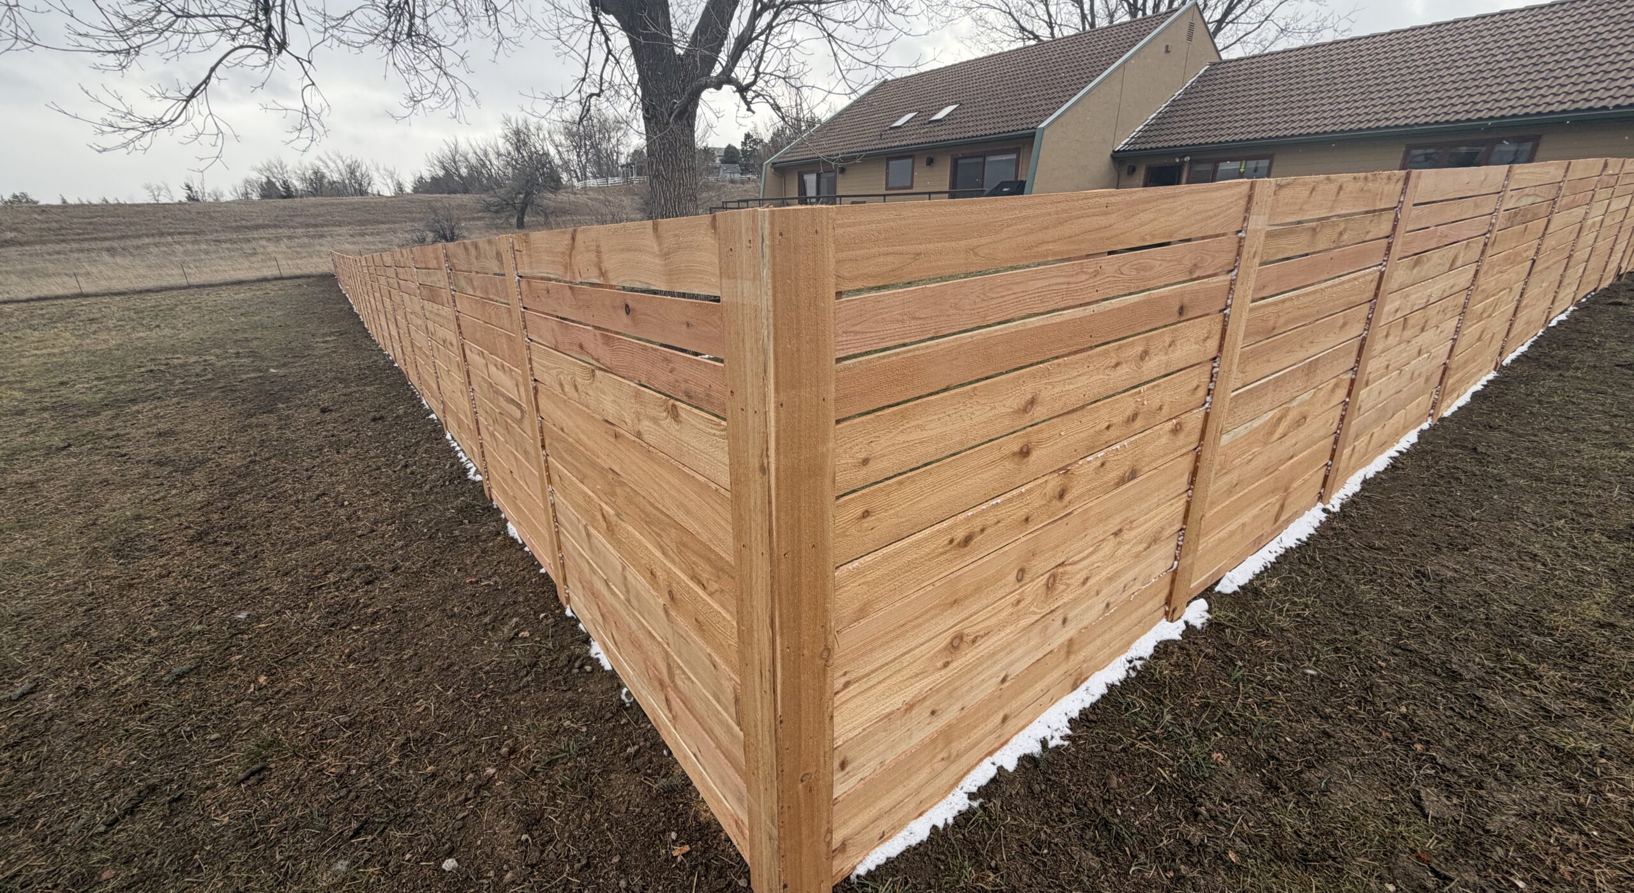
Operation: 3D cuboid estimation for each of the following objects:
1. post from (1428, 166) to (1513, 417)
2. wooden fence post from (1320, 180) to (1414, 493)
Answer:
[{"bbox_3d":[3.901,-0.871,3.994,0.133,1.515,0.090,-14,24,-34],"label":"post"},{"bbox_3d":[2.451,-0.442,2.999,0.133,1.490,0.090,-14,24,-34],"label":"wooden fence post"}]

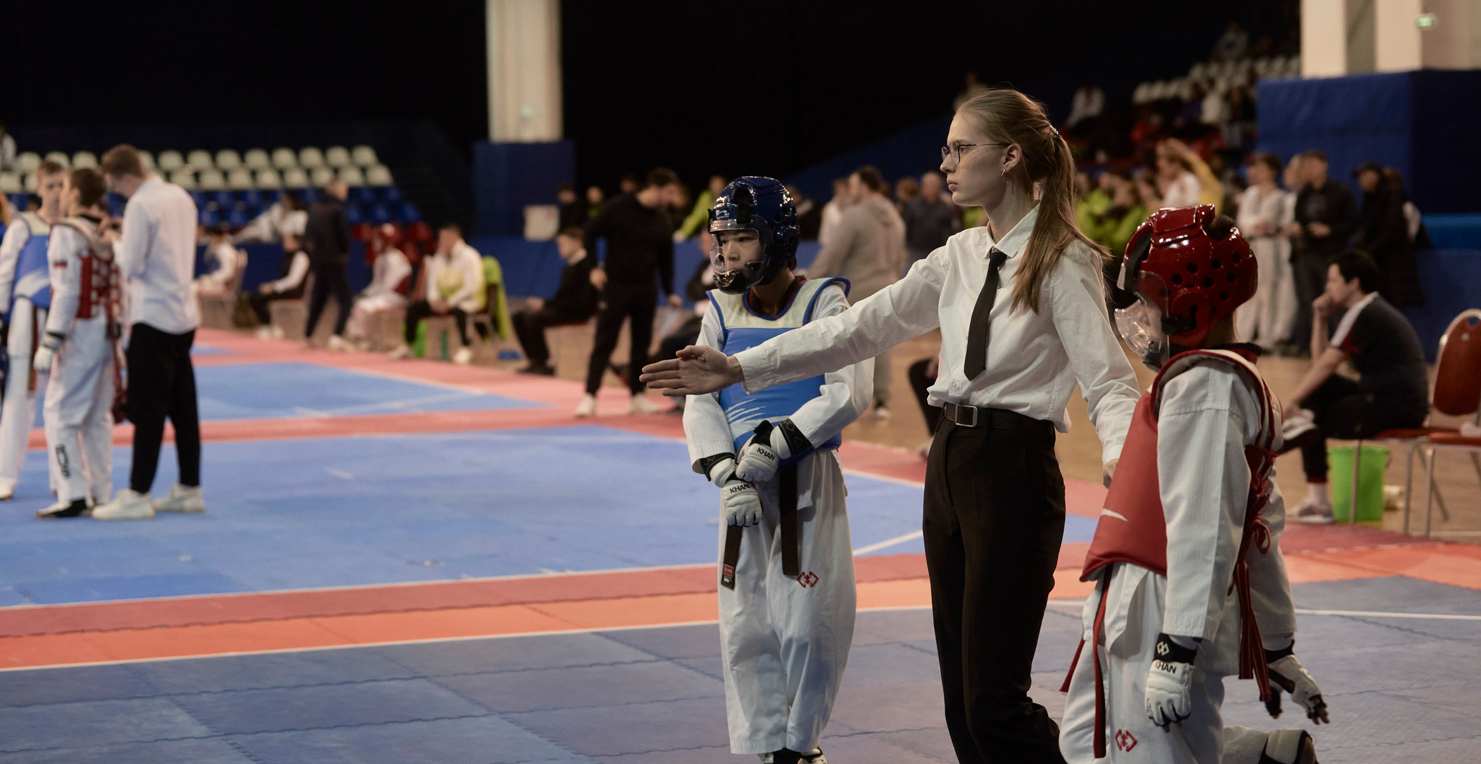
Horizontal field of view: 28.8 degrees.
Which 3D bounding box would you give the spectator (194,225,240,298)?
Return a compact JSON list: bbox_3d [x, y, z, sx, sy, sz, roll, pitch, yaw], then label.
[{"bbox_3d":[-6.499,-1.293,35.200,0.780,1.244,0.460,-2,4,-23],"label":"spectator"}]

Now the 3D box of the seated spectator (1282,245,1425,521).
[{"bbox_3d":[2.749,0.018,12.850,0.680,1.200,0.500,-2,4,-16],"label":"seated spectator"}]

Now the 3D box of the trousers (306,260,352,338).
[{"bbox_3d":[-4.457,-0.882,31.200,0.460,0.920,0.420,-3,4,-30],"label":"trousers"}]

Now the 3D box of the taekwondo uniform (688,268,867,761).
[{"bbox_3d":[0.088,0.322,6.950,0.460,1.161,0.340,1,4,14],"label":"taekwondo uniform"}]

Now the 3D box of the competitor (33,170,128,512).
[{"bbox_3d":[-3.135,-0.192,13.650,0.400,1.639,0.470,2,4,31],"label":"competitor"}]

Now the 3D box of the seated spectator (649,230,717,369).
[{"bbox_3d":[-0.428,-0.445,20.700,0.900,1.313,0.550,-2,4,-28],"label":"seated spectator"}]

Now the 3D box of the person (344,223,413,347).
[{"bbox_3d":[-3.792,-1.018,30.200,0.800,1.297,0.500,-2,4,-28],"label":"person"}]

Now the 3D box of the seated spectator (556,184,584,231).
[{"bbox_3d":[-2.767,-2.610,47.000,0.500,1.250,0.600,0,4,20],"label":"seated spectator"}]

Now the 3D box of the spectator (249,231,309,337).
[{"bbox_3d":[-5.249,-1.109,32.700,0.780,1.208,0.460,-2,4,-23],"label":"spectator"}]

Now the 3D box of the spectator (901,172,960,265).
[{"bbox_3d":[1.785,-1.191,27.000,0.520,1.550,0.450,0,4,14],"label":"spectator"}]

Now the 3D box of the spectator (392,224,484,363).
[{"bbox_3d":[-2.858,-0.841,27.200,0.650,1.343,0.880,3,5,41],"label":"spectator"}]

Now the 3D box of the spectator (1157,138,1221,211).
[{"bbox_3d":[4.426,-1.719,28.500,0.600,1.400,0.550,-3,4,-37],"label":"spectator"}]

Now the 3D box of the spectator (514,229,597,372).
[{"bbox_3d":[-1.611,-0.721,25.300,0.880,1.310,0.520,-2,4,-23],"label":"spectator"}]

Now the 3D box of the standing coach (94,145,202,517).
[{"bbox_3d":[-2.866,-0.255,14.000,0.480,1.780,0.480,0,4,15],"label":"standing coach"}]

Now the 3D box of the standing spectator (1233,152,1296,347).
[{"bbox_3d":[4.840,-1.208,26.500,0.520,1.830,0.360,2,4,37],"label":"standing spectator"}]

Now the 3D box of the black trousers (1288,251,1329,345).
[{"bbox_3d":[5.256,-0.765,26.400,0.440,0.900,0.320,1,4,23],"label":"black trousers"}]

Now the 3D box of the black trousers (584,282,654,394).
[{"bbox_3d":[-0.848,-0.300,20.200,0.480,0.787,0.300,-1,4,-20],"label":"black trousers"}]

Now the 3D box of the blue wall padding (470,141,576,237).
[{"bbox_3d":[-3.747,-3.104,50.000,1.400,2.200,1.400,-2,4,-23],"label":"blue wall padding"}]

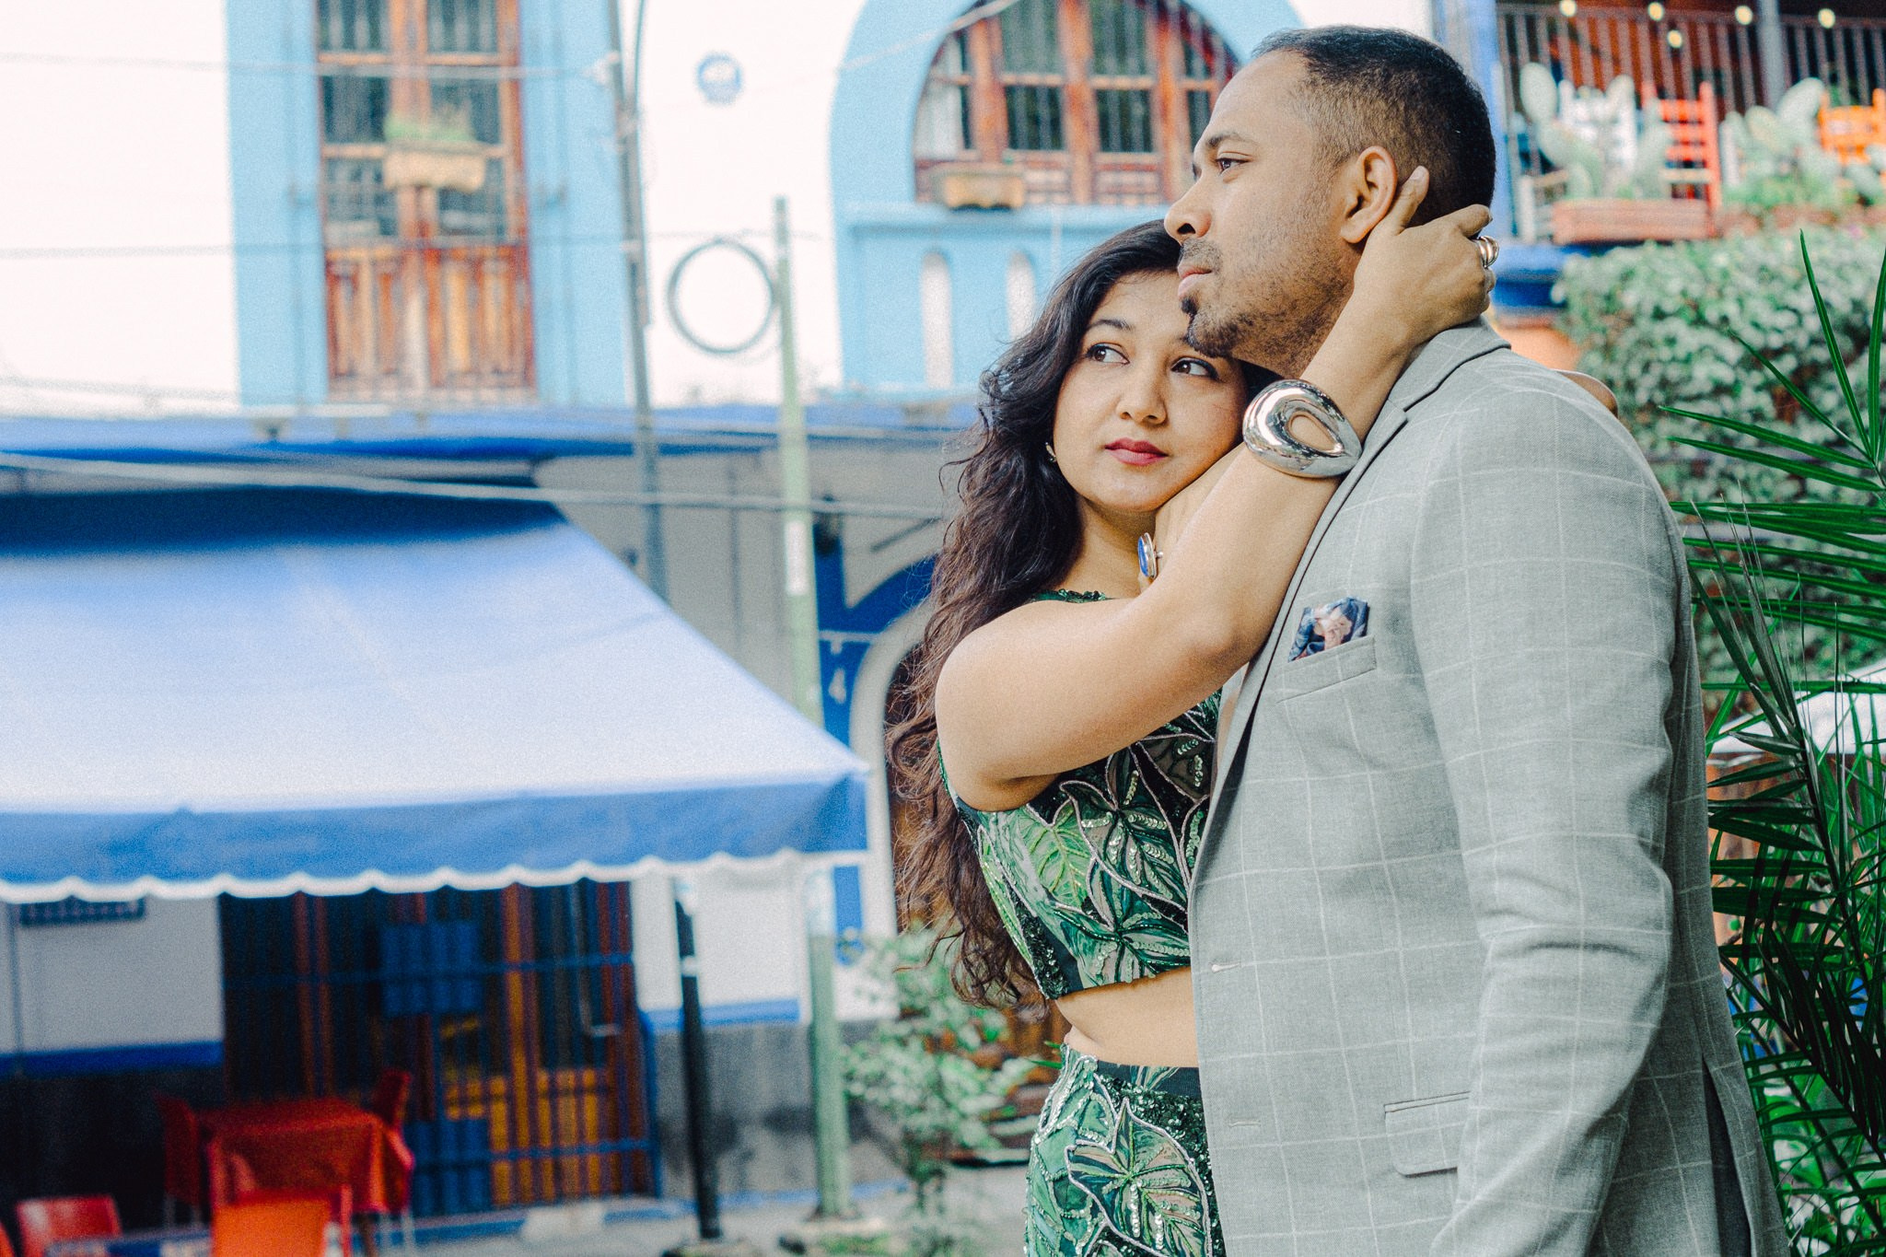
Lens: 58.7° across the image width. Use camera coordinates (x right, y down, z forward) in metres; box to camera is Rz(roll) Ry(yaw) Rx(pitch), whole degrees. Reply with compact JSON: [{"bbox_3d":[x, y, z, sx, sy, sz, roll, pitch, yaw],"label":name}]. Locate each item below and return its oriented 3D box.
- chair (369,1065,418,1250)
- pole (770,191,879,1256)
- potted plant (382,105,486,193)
[{"bbox_3d":[-2.984,2.757,8.399,0.550,0.870,0.550,-1,-4,-31],"label":"chair"},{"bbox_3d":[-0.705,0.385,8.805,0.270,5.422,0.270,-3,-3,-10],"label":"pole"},{"bbox_3d":[-2.761,-2.602,9.104,0.517,0.450,0.240,-3,-3,-10],"label":"potted plant"}]

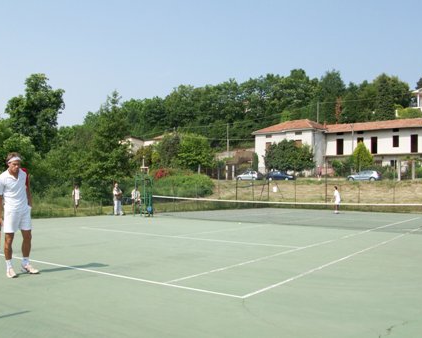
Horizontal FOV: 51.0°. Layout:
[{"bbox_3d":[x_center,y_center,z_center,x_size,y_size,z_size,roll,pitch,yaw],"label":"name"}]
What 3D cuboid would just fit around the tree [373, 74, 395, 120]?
[{"bbox_3d":[35.889,-14.460,92.000,4.200,10.600,4.200,0,-3,21],"label":"tree"}]

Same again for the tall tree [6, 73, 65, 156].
[{"bbox_3d":[-18.360,-3.381,46.000,6.200,12.600,6.000,3,-3,-22],"label":"tall tree"}]

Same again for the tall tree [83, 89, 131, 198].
[{"bbox_3d":[-8.576,-1.799,37.000,4.300,9.300,4.200,2,-3,-13],"label":"tall tree"}]

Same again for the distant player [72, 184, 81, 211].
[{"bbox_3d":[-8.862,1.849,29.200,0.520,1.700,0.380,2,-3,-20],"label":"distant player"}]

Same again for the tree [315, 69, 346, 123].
[{"bbox_3d":[28.375,-16.859,105.000,7.000,13.300,7.000,1,-3,15],"label":"tree"}]

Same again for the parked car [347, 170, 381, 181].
[{"bbox_3d":[19.379,0.847,55.900,4.100,1.440,1.720,0,-3,33],"label":"parked car"}]

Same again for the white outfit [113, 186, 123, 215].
[{"bbox_3d":[-4.869,1.674,23.200,0.380,1.450,0.520,-1,-3,37],"label":"white outfit"}]

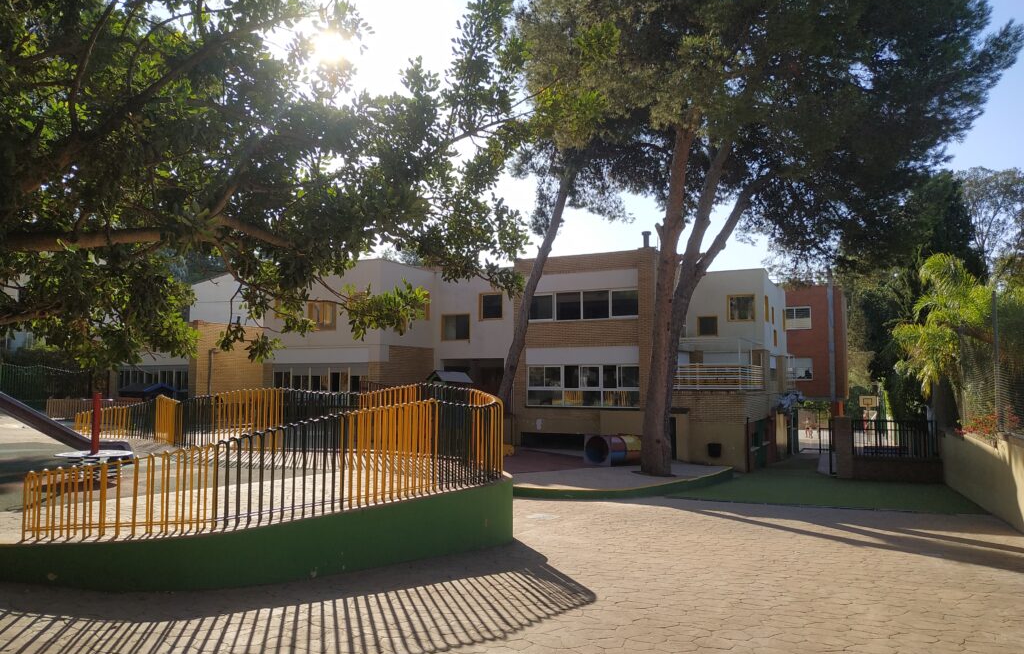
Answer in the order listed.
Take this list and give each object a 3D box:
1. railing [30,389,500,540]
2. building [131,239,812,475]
[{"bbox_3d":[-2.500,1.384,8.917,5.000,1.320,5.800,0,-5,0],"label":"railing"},{"bbox_3d":[-2.849,2.041,37.638,31.310,8.190,17.100,-2,-5,27],"label":"building"}]

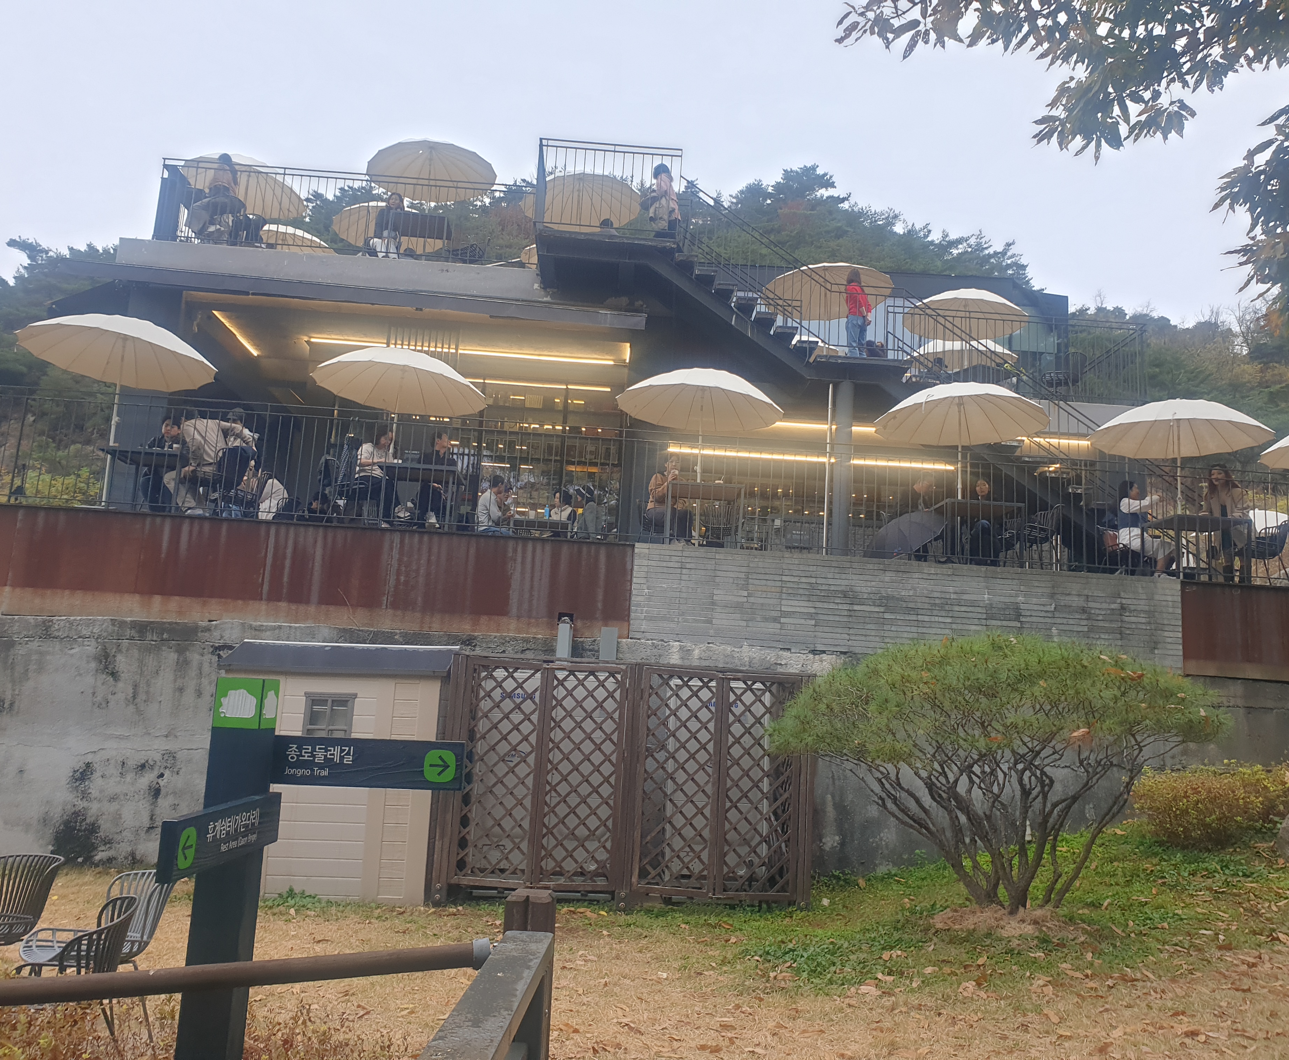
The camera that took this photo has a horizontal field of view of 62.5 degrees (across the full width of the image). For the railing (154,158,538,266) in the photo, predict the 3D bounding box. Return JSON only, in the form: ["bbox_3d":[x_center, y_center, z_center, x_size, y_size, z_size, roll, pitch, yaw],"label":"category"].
[{"bbox_3d":[-3.821,-4.088,13.756,4.800,1.100,0.100,4,-10,-2],"label":"railing"}]

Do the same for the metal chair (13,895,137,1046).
[{"bbox_3d":[-2.389,1.951,4.260,0.580,0.780,0.580,6,-10,-16],"label":"metal chair"}]

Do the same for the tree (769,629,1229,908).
[{"bbox_3d":[2.469,1.728,7.672,3.150,2.030,2.800,4,-10,-2],"label":"tree"}]

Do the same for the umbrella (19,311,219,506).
[{"bbox_3d":[-5.390,-1.165,10.671,1.825,2.146,1.825,4,-10,-2],"label":"umbrella"}]

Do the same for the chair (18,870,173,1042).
[{"bbox_3d":[-2.525,2.018,4.883,0.580,0.780,0.580,-5,-13,41],"label":"chair"}]

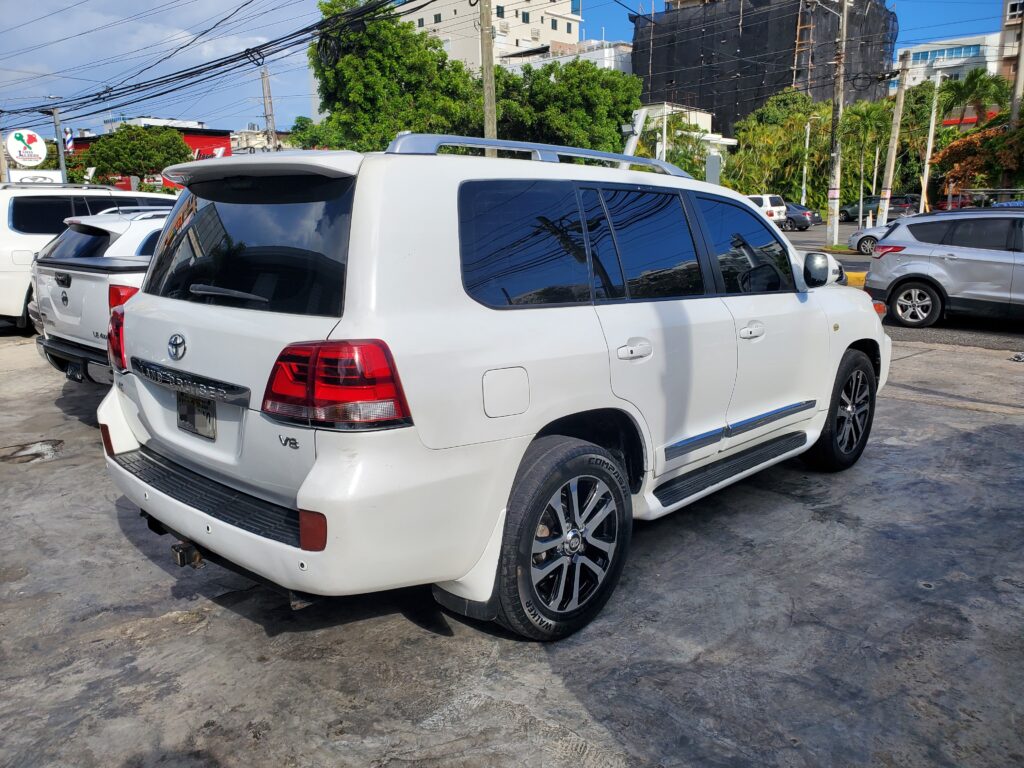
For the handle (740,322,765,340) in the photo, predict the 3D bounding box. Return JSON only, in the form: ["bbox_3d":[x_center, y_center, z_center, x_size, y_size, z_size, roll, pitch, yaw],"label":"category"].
[{"bbox_3d":[1.167,-0.256,3.750,0.060,0.080,0.240,10,16,42],"label":"handle"}]

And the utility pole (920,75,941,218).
[{"bbox_3d":[20.532,-11.360,37.750,0.260,7.410,0.260,6,13,23],"label":"utility pole"}]

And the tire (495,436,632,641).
[{"bbox_3d":[0.167,0.602,3.093,0.285,0.790,0.790,10,16,43],"label":"tire"}]

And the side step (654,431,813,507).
[{"bbox_3d":[1.166,0.422,3.973,0.175,0.075,1.500,10,16,43],"label":"side step"}]

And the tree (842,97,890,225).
[{"bbox_3d":[17.420,-10.817,37.900,2.500,6.200,2.500,5,13,24],"label":"tree"}]

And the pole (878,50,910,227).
[{"bbox_3d":[16.190,-10.037,32.688,0.500,7.670,0.450,2,12,0],"label":"pole"}]

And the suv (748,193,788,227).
[{"bbox_3d":[11.818,-8.873,39.961,1.780,1.740,4.450,-11,15,-38],"label":"suv"}]

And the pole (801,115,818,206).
[{"bbox_3d":[16.053,-11.401,41.380,0.650,5.840,0.250,-1,12,0],"label":"pole"}]

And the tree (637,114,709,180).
[{"bbox_3d":[8.948,-11.965,43.334,4.100,6.280,3.900,-1,12,0],"label":"tree"}]

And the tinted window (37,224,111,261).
[{"bbox_3d":[-4.253,-1.305,7.412,1.150,0.500,0.120,10,-21,43],"label":"tinted window"}]

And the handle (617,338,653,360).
[{"bbox_3d":[0.484,-0.132,3.030,0.060,0.080,0.240,10,16,42],"label":"handle"}]

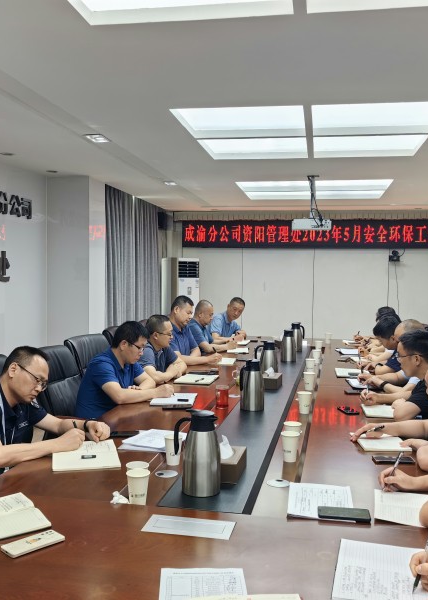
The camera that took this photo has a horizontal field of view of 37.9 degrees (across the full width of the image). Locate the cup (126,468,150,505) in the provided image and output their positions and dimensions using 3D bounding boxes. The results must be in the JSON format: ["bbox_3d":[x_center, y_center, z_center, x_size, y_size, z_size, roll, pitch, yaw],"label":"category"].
[{"bbox_3d":[-0.251,0.630,2.073,0.079,0.110,0.079,1,2,0],"label":"cup"}]

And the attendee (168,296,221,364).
[{"bbox_3d":[-0.256,0.611,5.453,0.700,1.310,0.600,1,3,14],"label":"attendee"}]

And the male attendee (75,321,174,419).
[{"bbox_3d":[-0.530,0.725,3.880,0.700,1.210,0.620,1,3,14],"label":"male attendee"}]

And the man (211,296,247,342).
[{"bbox_3d":[0.101,0.585,6.985,0.700,1.240,0.580,3,3,40],"label":"man"}]

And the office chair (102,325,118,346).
[{"bbox_3d":[-0.540,0.776,4.887,0.680,1.120,0.620,1,2,17],"label":"office chair"}]

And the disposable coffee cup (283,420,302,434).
[{"bbox_3d":[0.353,0.607,2.775,0.079,0.110,0.079,1,2,10],"label":"disposable coffee cup"}]

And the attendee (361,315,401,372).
[{"bbox_3d":[1.516,0.717,4.967,0.700,1.180,0.580,1,2,11],"label":"attendee"}]

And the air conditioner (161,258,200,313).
[{"bbox_3d":[-0.506,0.299,9.265,0.450,1.820,0.370,-1,2,-41],"label":"air conditioner"}]

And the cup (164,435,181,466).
[{"bbox_3d":[-0.163,0.607,2.512,0.072,0.106,0.072,1,2,0],"label":"cup"}]

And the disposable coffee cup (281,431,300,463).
[{"bbox_3d":[0.321,0.614,2.606,0.079,0.110,0.079,1,2,10],"label":"disposable coffee cup"}]

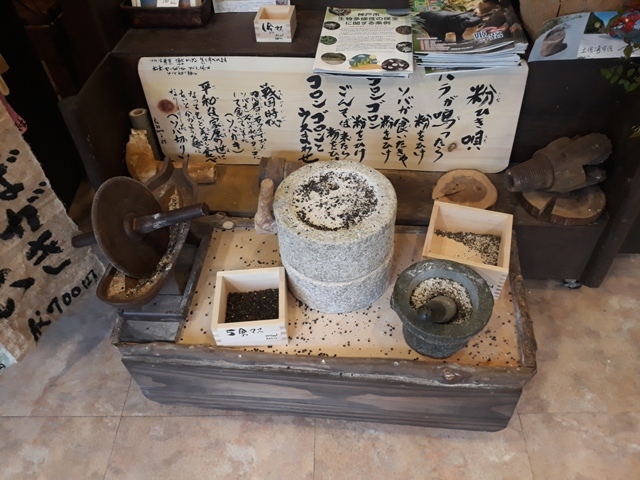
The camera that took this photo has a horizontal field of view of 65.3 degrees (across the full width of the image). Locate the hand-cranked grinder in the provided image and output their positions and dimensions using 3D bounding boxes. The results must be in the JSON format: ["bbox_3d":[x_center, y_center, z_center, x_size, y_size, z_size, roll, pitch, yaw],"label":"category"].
[{"bbox_3d":[-0.400,-0.029,1.081,0.370,0.223,0.223,-11,45,22],"label":"hand-cranked grinder"}]

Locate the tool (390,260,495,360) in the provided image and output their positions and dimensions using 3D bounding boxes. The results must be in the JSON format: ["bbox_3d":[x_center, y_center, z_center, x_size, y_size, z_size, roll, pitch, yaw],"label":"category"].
[{"bbox_3d":[0.230,0.147,0.986,0.190,0.125,0.185,-5,48,-2],"label":"tool"}]

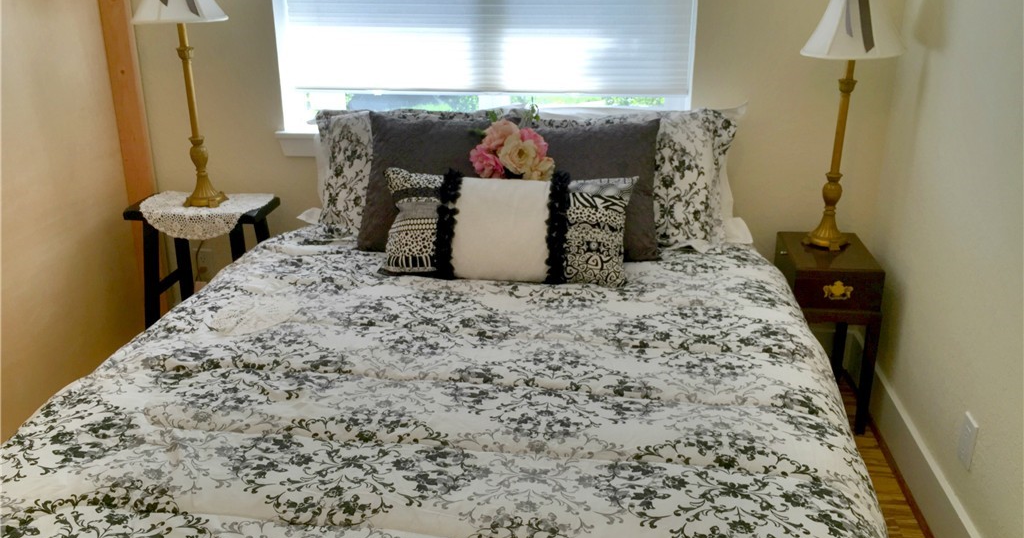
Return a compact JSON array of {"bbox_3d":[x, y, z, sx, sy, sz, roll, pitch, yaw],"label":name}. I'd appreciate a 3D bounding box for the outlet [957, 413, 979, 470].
[{"bbox_3d":[1.026,0.389,1.927,0.008,0.115,0.072,3,19,8],"label":"outlet"}]

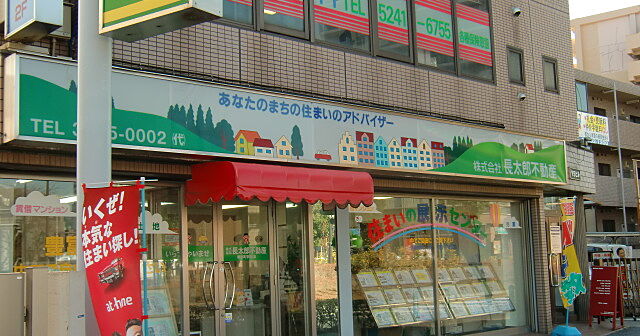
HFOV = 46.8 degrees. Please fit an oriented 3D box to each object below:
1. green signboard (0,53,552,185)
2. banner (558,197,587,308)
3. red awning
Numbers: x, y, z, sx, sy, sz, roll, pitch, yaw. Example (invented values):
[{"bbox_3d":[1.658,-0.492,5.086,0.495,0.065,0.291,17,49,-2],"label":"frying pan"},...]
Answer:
[{"bbox_3d":[0.694,-0.343,9.648,9.272,0.757,0.280,4,-9,-42],"label":"green signboard"},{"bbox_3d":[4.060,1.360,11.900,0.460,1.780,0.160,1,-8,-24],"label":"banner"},{"bbox_3d":[-0.417,0.223,8.365,1.966,0.410,0.955,4,-9,-42],"label":"red awning"}]

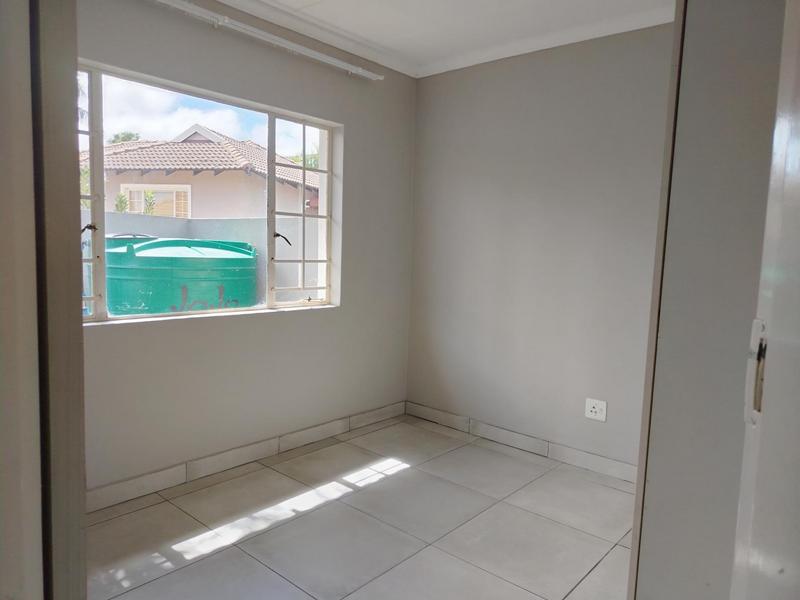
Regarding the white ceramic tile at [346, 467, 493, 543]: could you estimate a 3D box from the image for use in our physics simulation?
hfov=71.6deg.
[{"bbox_3d":[0.107,1.044,2.869,0.596,0.012,0.596,7,7,41],"label":"white ceramic tile"}]

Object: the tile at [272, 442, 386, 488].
[{"bbox_3d":[-0.345,0.991,3.260,0.596,0.012,0.596,7,7,41],"label":"tile"}]

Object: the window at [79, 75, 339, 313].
[{"bbox_3d":[-1.079,-0.514,3.032,0.090,1.182,1.860,7,7,41],"label":"window"}]

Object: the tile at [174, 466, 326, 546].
[{"bbox_3d":[-0.739,1.019,2.807,0.596,0.012,0.596,7,7,41],"label":"tile"}]

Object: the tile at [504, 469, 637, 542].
[{"bbox_3d":[0.953,1.070,2.931,0.596,0.012,0.596,7,7,41],"label":"tile"}]

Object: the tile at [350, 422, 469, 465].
[{"bbox_3d":[0.048,0.962,3.712,0.596,0.012,0.596,7,7,41],"label":"tile"}]

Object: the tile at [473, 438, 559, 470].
[{"bbox_3d":[0.754,0.998,3.613,0.596,0.012,0.170,7,7,41],"label":"tile"}]

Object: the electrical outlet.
[{"bbox_3d":[1.174,0.660,3.332,0.118,0.115,0.015,7,7,41],"label":"electrical outlet"}]

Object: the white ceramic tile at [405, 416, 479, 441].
[{"bbox_3d":[0.279,0.941,4.023,0.656,0.012,0.170,7,7,41],"label":"white ceramic tile"}]

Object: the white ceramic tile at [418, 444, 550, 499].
[{"bbox_3d":[0.501,1.016,3.321,0.596,0.012,0.596,7,7,41],"label":"white ceramic tile"}]

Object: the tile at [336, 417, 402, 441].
[{"bbox_3d":[-0.199,0.928,3.972,0.113,0.012,0.668,7,7,41],"label":"tile"}]

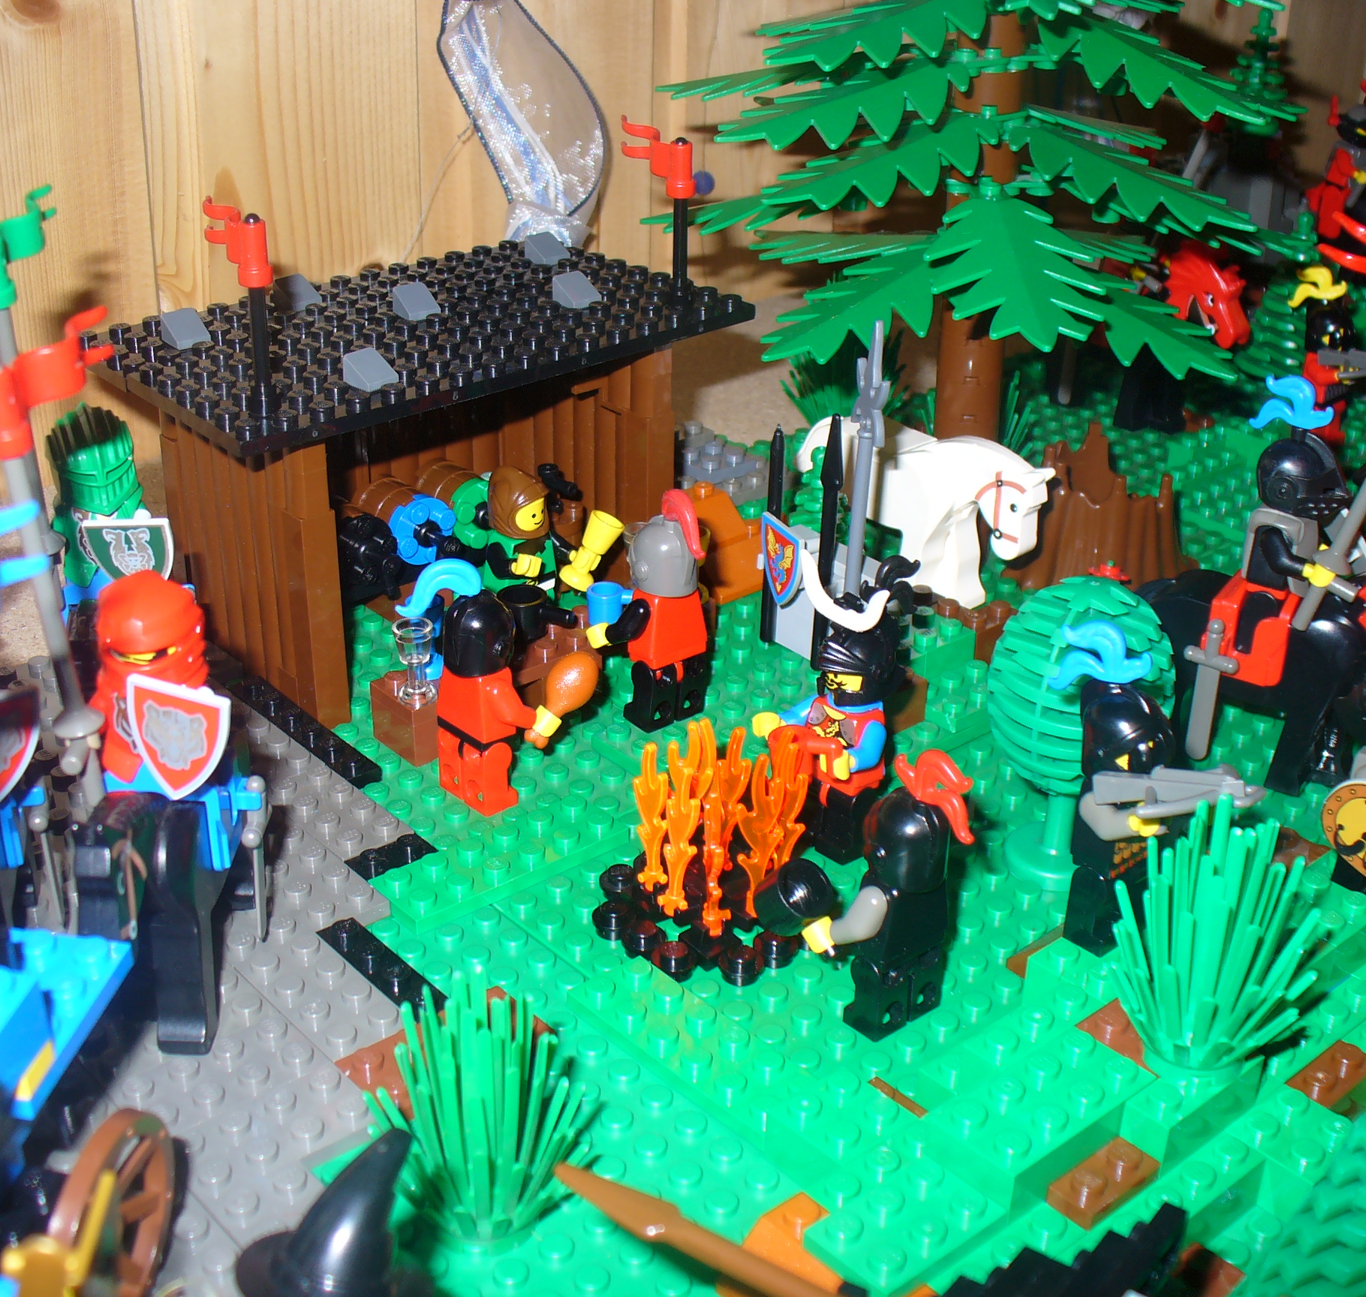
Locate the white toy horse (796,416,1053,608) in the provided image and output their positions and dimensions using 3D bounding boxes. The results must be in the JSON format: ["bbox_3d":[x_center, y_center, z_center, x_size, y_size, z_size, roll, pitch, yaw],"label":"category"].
[{"bbox_3d":[0.051,-0.032,0.404,0.016,0.038,0.070,-21,34,-35],"label":"white toy horse"}]

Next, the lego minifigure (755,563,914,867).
[{"bbox_3d":[0.028,0.012,0.335,0.020,0.057,0.025,-21,34,-36],"label":"lego minifigure"}]

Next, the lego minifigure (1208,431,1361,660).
[{"bbox_3d":[0.116,-0.019,0.352,0.023,0.045,0.025,18,32,30],"label":"lego minifigure"}]

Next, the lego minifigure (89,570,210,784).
[{"bbox_3d":[-0.079,0.012,0.281,0.022,0.043,0.017,0,27,0],"label":"lego minifigure"}]

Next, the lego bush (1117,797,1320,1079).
[{"bbox_3d":[0.079,0.043,0.274,0.033,0.043,0.033,0,27,0],"label":"lego bush"}]

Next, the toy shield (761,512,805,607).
[{"bbox_3d":[0.022,-0.018,0.402,0.006,0.018,0.016,-13,30,-26],"label":"toy shield"}]

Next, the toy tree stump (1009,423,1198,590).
[{"bbox_3d":[0.104,-0.034,0.452,0.045,0.035,0.045,1,27,0],"label":"toy tree stump"}]

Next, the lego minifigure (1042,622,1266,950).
[{"bbox_3d":[0.074,0.025,0.295,0.028,0.055,0.046,-21,34,-36],"label":"lego minifigure"}]

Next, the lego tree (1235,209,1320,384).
[{"bbox_3d":[0.182,-0.101,0.556,0.030,0.060,0.030,-21,34,-36],"label":"lego tree"}]

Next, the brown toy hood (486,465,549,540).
[{"bbox_3d":[-0.037,-0.032,0.411,0.013,0.014,0.013,-21,34,-36],"label":"brown toy hood"}]

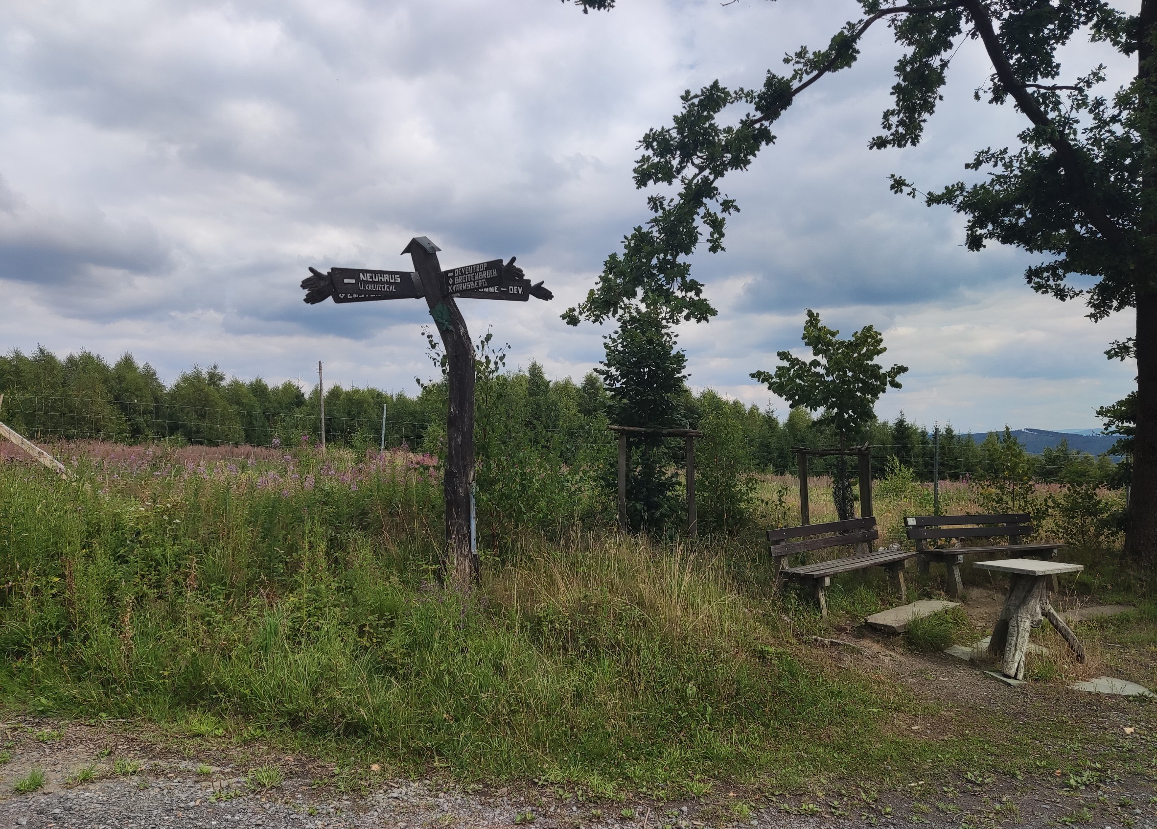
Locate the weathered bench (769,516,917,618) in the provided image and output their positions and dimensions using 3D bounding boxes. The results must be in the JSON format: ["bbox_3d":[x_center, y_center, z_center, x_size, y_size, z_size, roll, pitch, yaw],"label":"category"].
[{"bbox_3d":[2.571,1.451,8.007,1.970,0.780,0.530,2,-3,-44],"label":"weathered bench"}]

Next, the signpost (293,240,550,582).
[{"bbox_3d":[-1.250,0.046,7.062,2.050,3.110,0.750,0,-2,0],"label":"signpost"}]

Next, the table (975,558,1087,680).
[{"bbox_3d":[3.270,1.465,6.054,0.600,0.750,0.560,1,-3,-25],"label":"table"}]

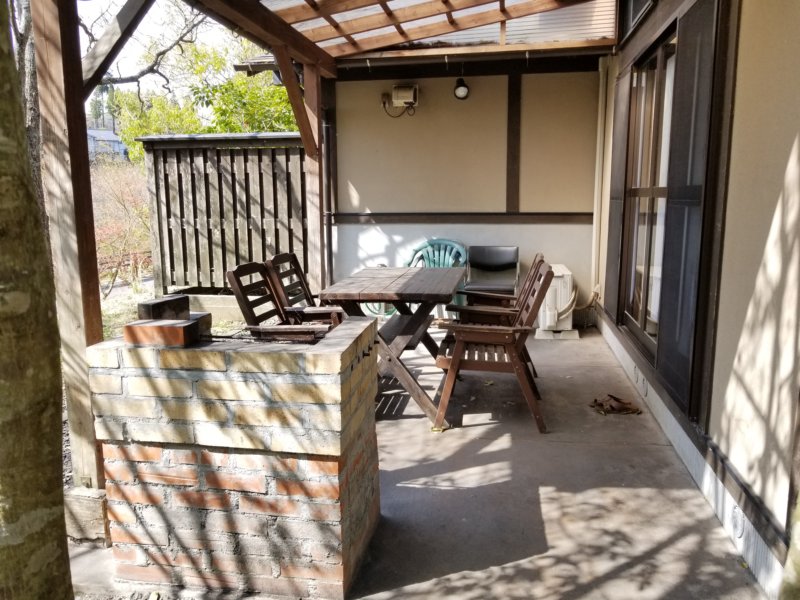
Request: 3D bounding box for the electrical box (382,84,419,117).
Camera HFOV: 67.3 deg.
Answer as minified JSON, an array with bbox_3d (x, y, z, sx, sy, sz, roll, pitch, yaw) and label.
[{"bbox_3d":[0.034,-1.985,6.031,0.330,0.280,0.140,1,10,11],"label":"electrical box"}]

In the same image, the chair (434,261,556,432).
[{"bbox_3d":[0.552,0.225,3.526,0.615,0.915,0.600,1,9,8],"label":"chair"}]

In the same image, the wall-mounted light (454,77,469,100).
[{"bbox_3d":[0.572,-1.963,5.571,0.135,0.215,0.190,1,9,11],"label":"wall-mounted light"}]

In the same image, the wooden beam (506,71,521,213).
[{"bbox_3d":[1.085,-1.487,5.736,0.124,1.290,0.060,1,9,11],"label":"wooden beam"}]

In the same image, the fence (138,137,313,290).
[{"bbox_3d":[-1.884,-0.910,6.728,2.120,1.810,0.160,1,10,11],"label":"fence"}]

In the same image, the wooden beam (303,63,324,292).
[{"bbox_3d":[-0.712,-0.825,5.112,0.107,2.236,0.107,1,9,11],"label":"wooden beam"}]

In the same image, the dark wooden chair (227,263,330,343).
[{"bbox_3d":[-0.615,0.255,3.641,0.620,0.950,0.600,1,10,11],"label":"dark wooden chair"}]

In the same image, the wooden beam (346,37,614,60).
[{"bbox_3d":[0.649,-2.256,5.436,2.463,0.070,0.060,1,9,11],"label":"wooden beam"}]

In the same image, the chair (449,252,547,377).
[{"bbox_3d":[0.693,0.142,4.245,0.630,0.950,0.600,1,10,11],"label":"chair"}]

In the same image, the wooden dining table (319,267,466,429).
[{"bbox_3d":[0.023,0.236,3.960,0.738,0.760,1.309,1,9,8],"label":"wooden dining table"}]

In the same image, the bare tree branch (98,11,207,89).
[{"bbox_3d":[-3.180,-3.218,7.720,1.300,0.900,0.500,-4,10,-21],"label":"bare tree branch"}]

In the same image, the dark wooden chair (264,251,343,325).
[{"bbox_3d":[-0.543,0.157,4.215,0.620,0.950,0.600,1,10,11],"label":"dark wooden chair"}]

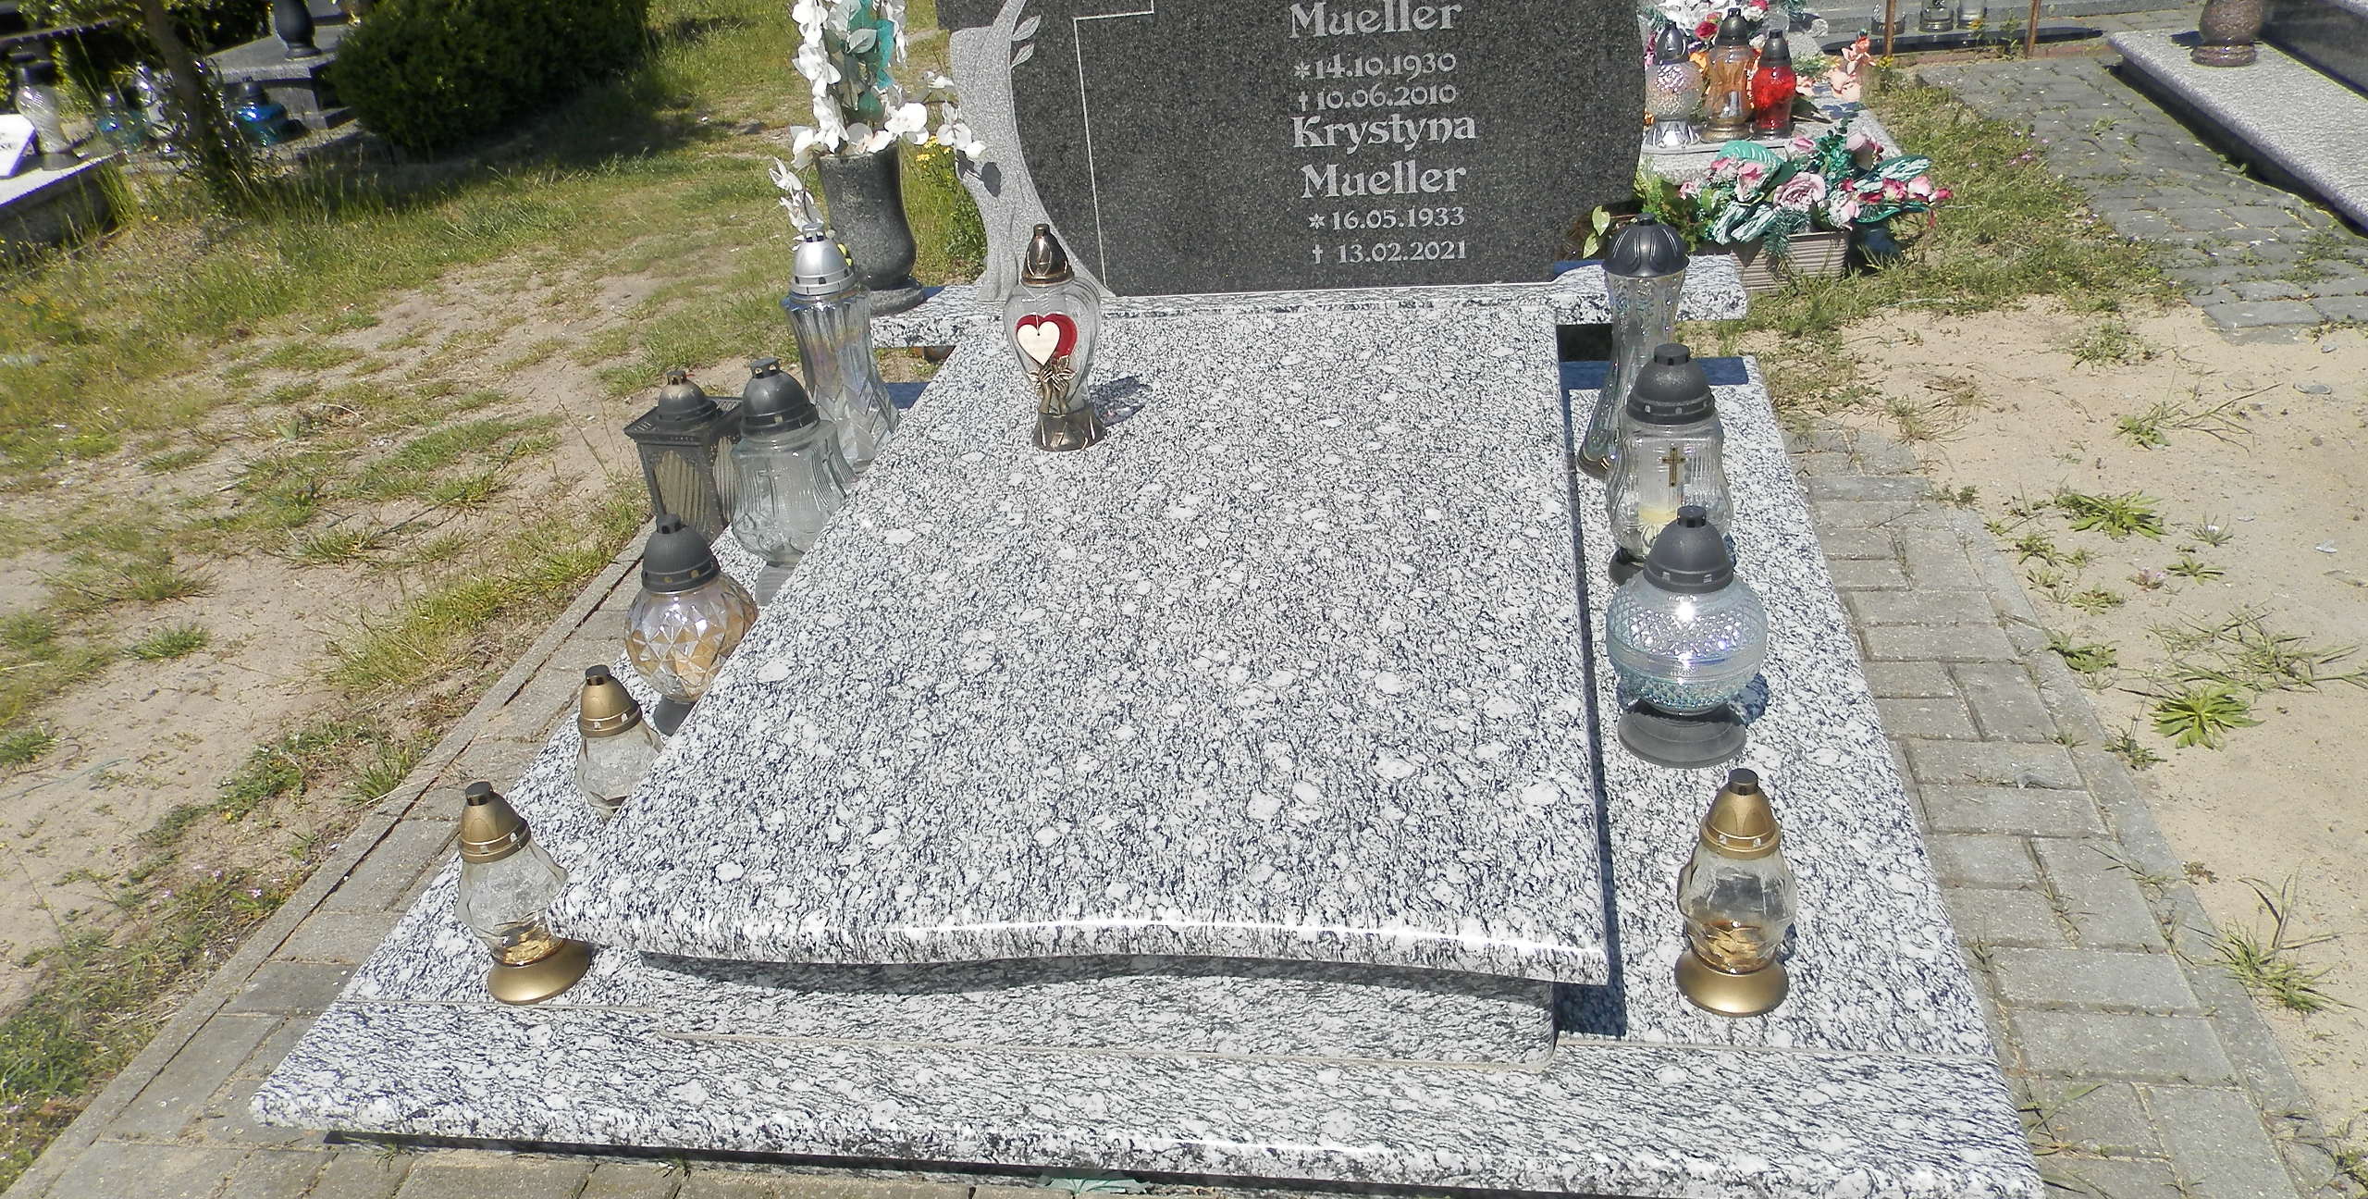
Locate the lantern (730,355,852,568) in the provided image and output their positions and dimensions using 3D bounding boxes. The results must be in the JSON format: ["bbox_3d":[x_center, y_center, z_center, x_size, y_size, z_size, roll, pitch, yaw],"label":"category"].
[{"bbox_3d":[-0.607,-0.191,2.635,0.195,0.372,0.195,-1,28,11],"label":"lantern"}]

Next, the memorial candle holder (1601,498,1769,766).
[{"bbox_3d":[0.598,0.032,2.038,0.186,0.305,0.186,-1,28,11],"label":"memorial candle holder"}]

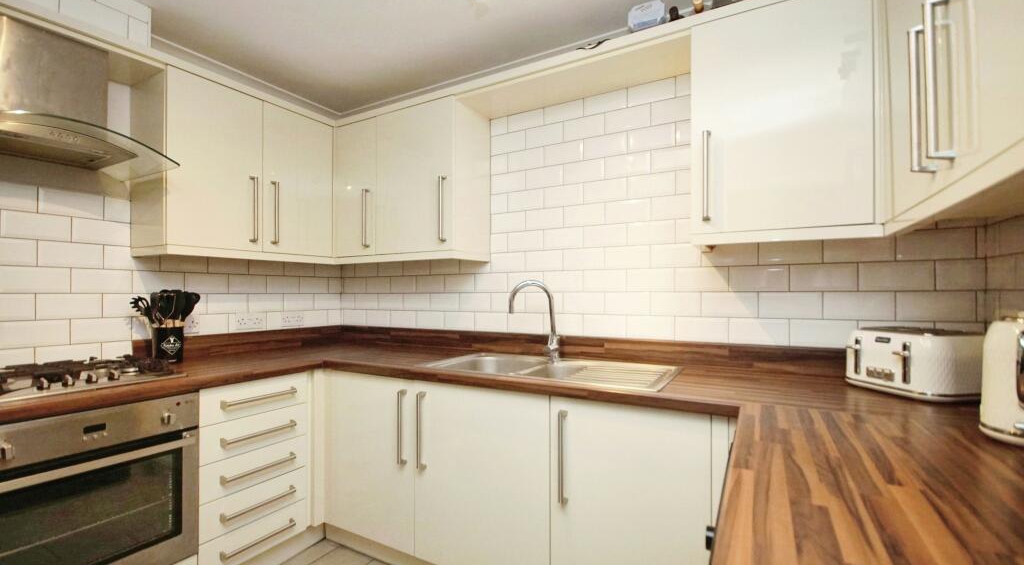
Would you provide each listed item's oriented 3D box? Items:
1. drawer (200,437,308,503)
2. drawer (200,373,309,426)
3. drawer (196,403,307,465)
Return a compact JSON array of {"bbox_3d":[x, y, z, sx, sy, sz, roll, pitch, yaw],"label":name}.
[{"bbox_3d":[-1.252,0.766,1.890,0.500,0.142,0.446,-1,-2,31],"label":"drawer"},{"bbox_3d":[-1.254,0.481,1.895,0.500,0.142,0.446,-1,-2,31],"label":"drawer"},{"bbox_3d":[-1.253,0.623,1.892,0.500,0.142,0.446,-1,-2,31],"label":"drawer"}]

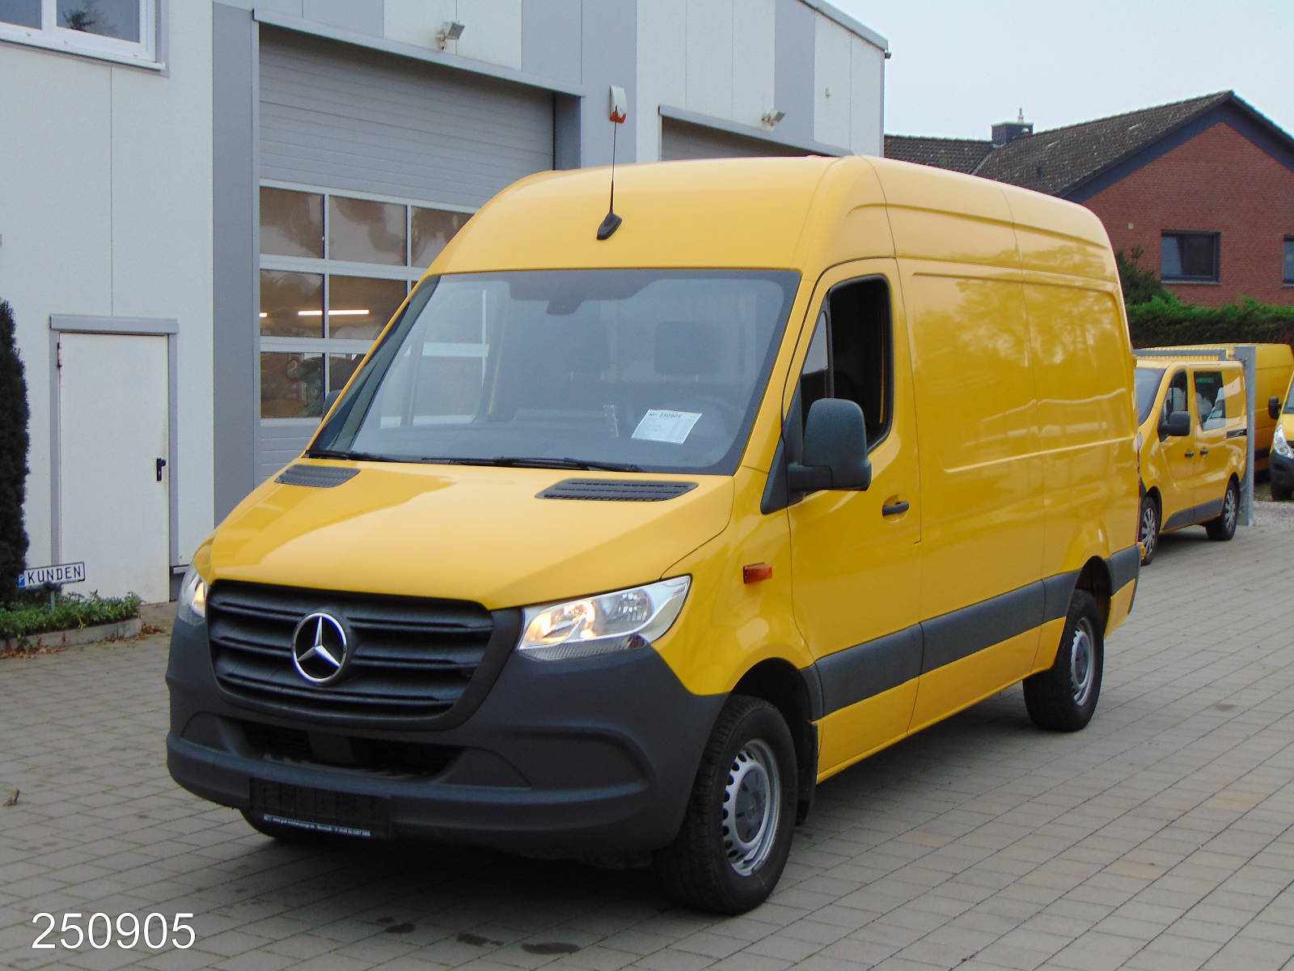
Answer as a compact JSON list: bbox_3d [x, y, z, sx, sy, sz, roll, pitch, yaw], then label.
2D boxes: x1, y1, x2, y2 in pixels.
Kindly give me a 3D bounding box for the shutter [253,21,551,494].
[{"bbox_3d":[-2.166,-1.486,16.766,0.100,4.495,4.479,2,3,33],"label":"shutter"}]

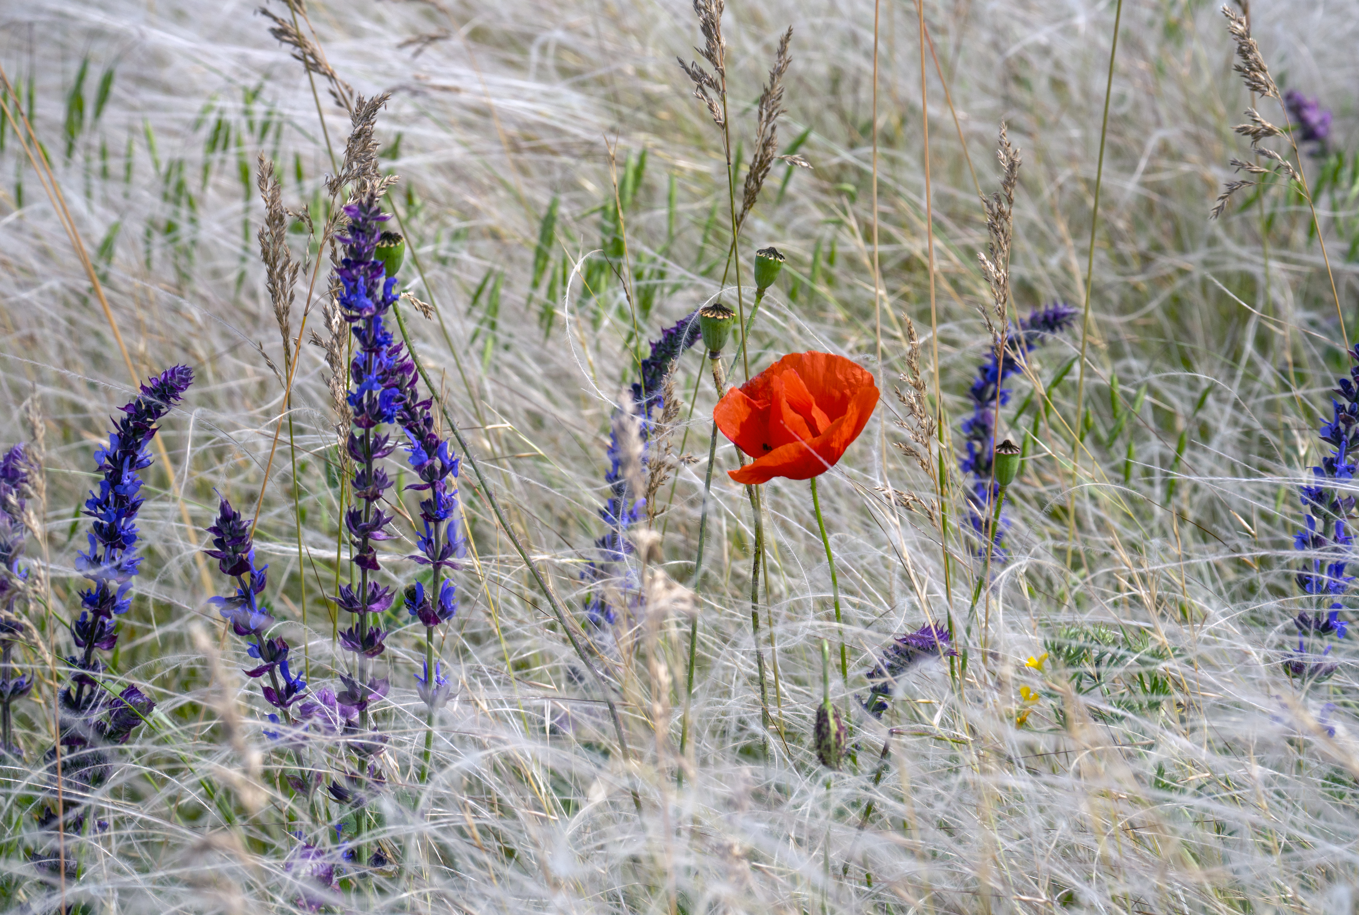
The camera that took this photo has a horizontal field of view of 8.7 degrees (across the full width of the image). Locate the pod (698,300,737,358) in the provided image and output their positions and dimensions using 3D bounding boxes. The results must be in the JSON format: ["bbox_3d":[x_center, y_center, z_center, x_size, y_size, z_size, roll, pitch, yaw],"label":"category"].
[{"bbox_3d":[0.013,-0.043,3.000,0.012,0.016,0.012,0,15,0],"label":"pod"}]

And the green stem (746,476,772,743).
[{"bbox_3d":[0.027,0.053,3.000,0.008,0.091,0.008,0,15,0],"label":"green stem"}]

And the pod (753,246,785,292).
[{"bbox_3d":[0.030,-0.064,3.020,0.011,0.013,0.011,0,15,0],"label":"pod"}]

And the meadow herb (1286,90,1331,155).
[{"bbox_3d":[0.268,-0.143,3.800,0.020,0.028,0.019,-9,12,0],"label":"meadow herb"}]

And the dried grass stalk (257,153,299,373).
[{"bbox_3d":[-0.138,-0.067,3.050,0.014,0.074,0.013,0,15,0],"label":"dried grass stalk"}]

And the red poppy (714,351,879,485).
[{"bbox_3d":[0.039,-0.013,3.000,0.056,0.041,0.052,0,12,0],"label":"red poppy"}]

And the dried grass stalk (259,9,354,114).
[{"bbox_3d":[-0.131,-0.141,3.150,0.013,0.048,0.011,-40,10,0],"label":"dried grass stalk"}]

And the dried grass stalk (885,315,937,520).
[{"bbox_3d":[0.079,-0.014,3.040,0.018,0.068,0.015,0,15,0],"label":"dried grass stalk"}]

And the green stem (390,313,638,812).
[{"bbox_3d":[-0.056,0.035,3.000,0.010,0.193,0.007,-26,10,0],"label":"green stem"}]

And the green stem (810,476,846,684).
[{"bbox_3d":[0.050,0.041,3.000,0.012,0.070,0.010,0,15,0],"label":"green stem"}]

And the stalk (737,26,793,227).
[{"bbox_3d":[0.029,-0.114,3.060,0.012,0.069,0.011,14,10,0],"label":"stalk"}]

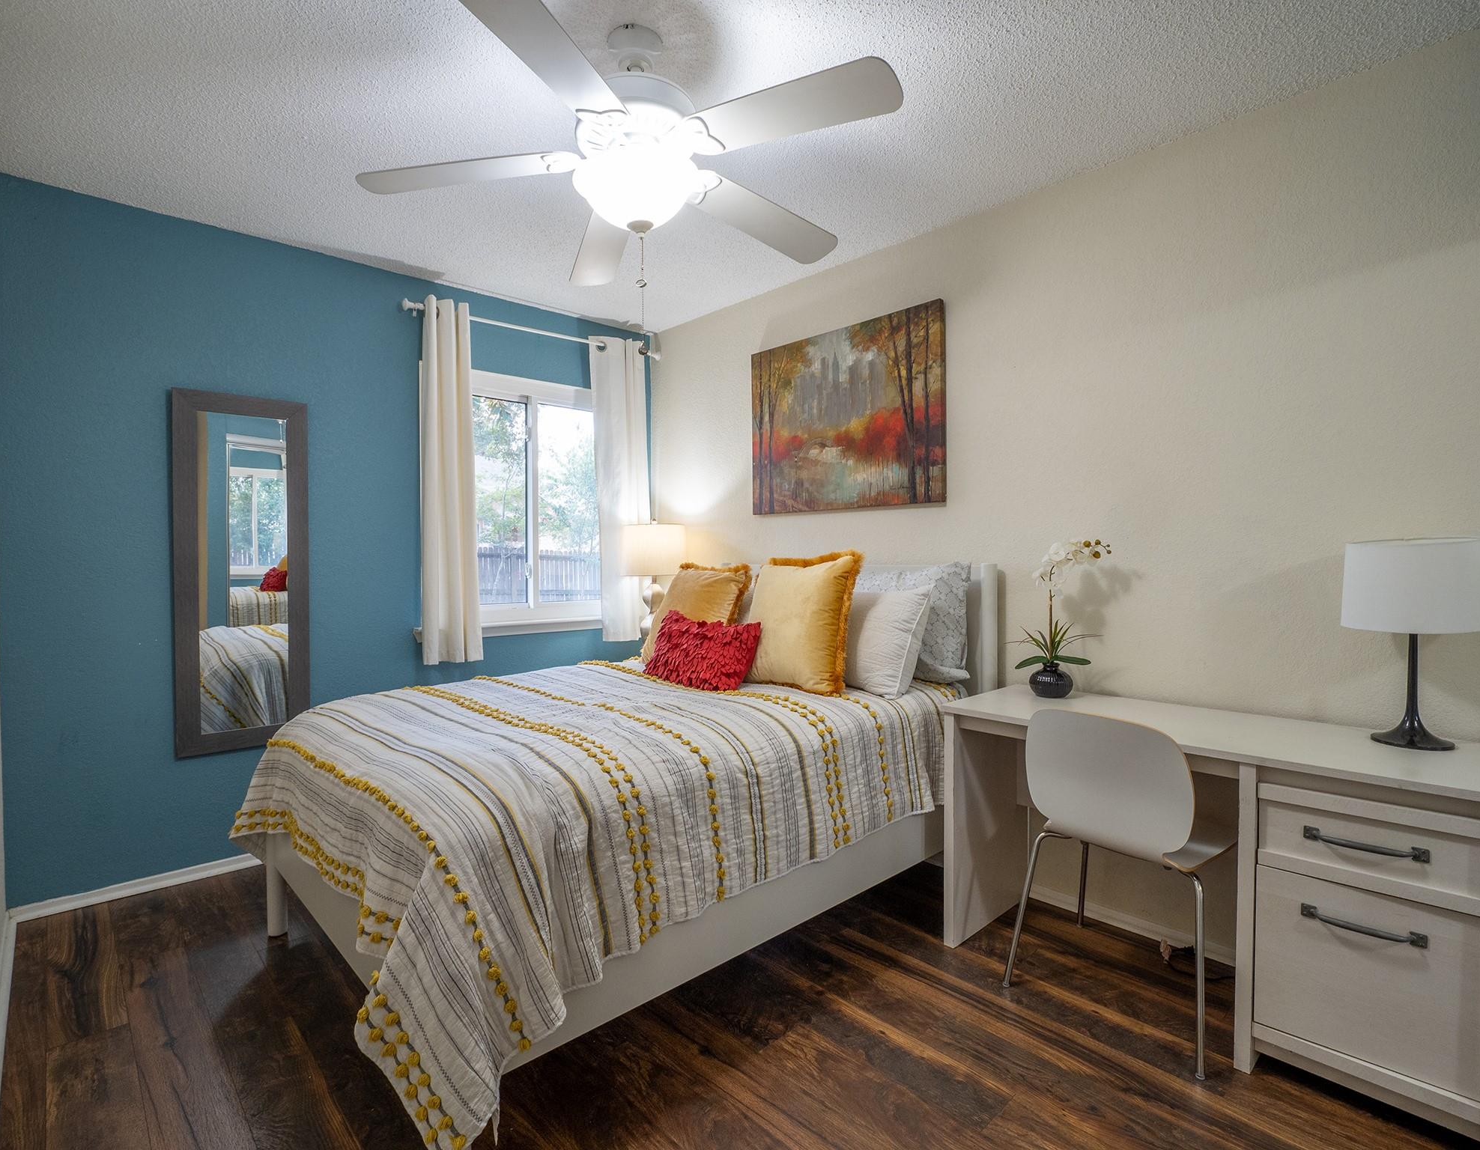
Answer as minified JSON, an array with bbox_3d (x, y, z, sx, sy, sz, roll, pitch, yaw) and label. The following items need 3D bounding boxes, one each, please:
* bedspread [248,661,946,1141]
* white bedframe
[{"bbox_3d":[-0.335,0.663,2.327,2.020,0.555,1.610,-2,2,-43],"label":"bedspread"},{"bbox_3d":[-0.291,0.552,2.383,1.985,1.155,1.453,-2,2,-43],"label":"white bedframe"}]

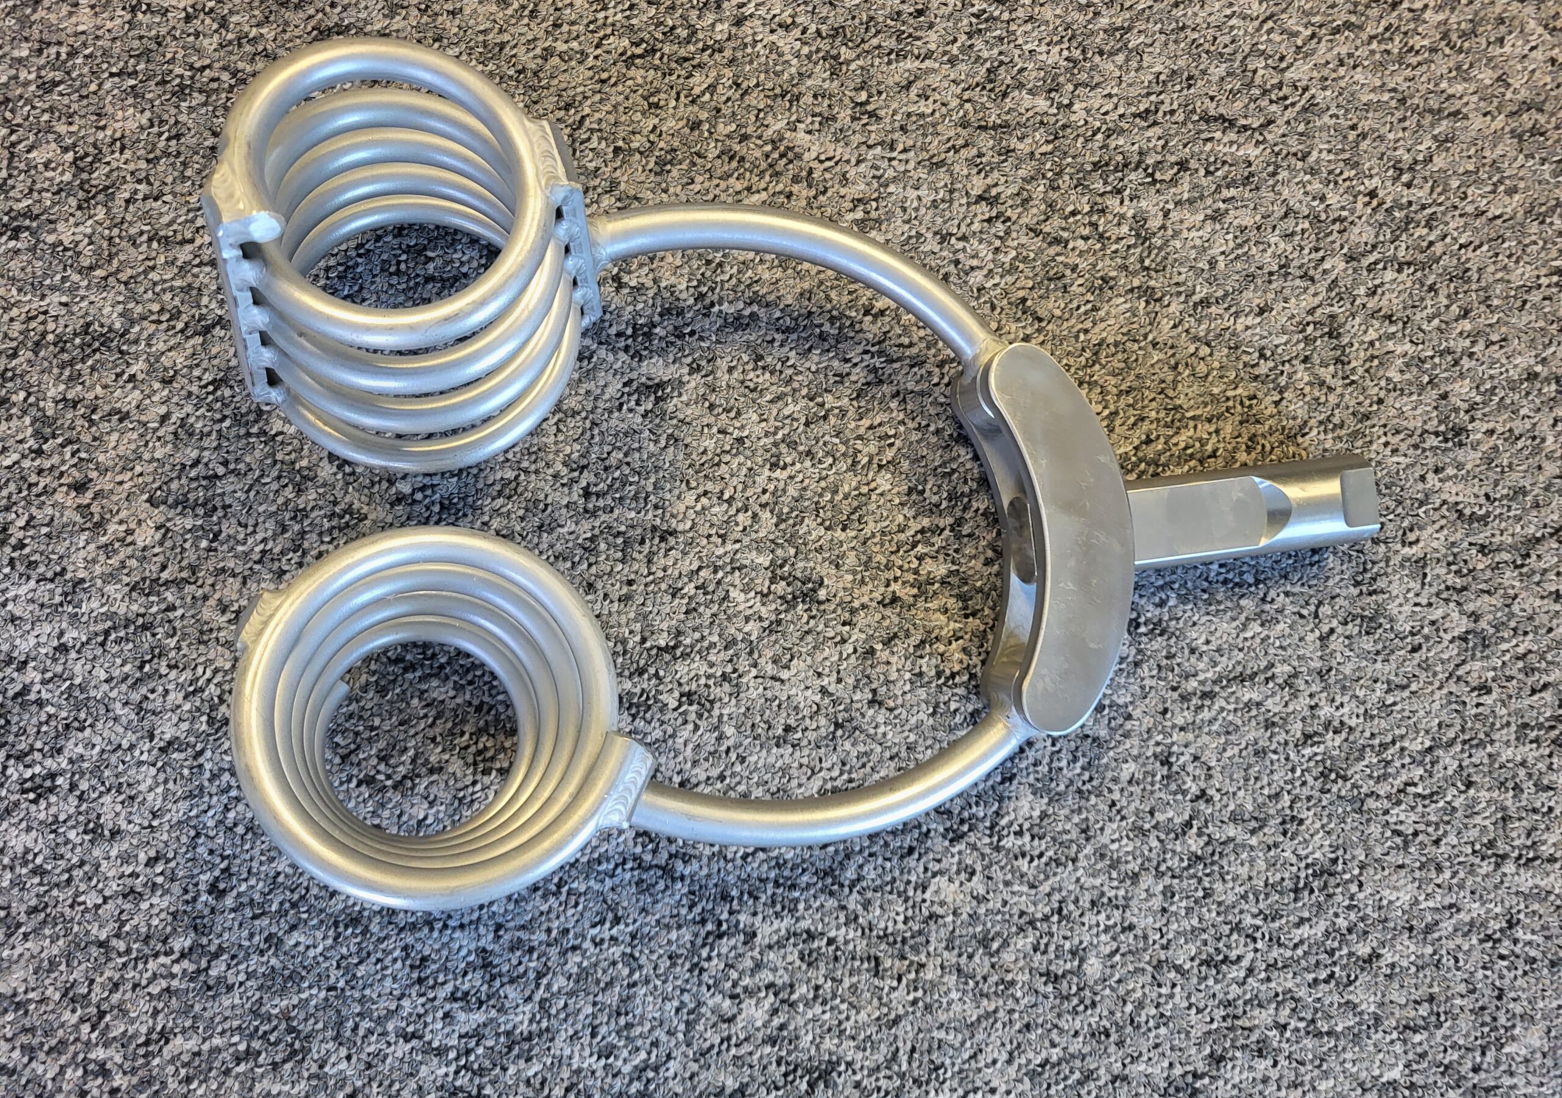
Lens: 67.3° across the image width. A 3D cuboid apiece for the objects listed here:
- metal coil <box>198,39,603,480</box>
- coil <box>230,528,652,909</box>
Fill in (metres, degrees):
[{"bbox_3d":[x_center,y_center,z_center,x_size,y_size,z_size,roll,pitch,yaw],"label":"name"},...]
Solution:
[{"bbox_3d":[-0.094,-0.072,0.304,0.097,0.094,0.088,5,75,-9],"label":"metal coil"},{"bbox_3d":[-0.114,0.057,0.383,0.125,0.116,0.114,6,73,-18],"label":"coil"}]

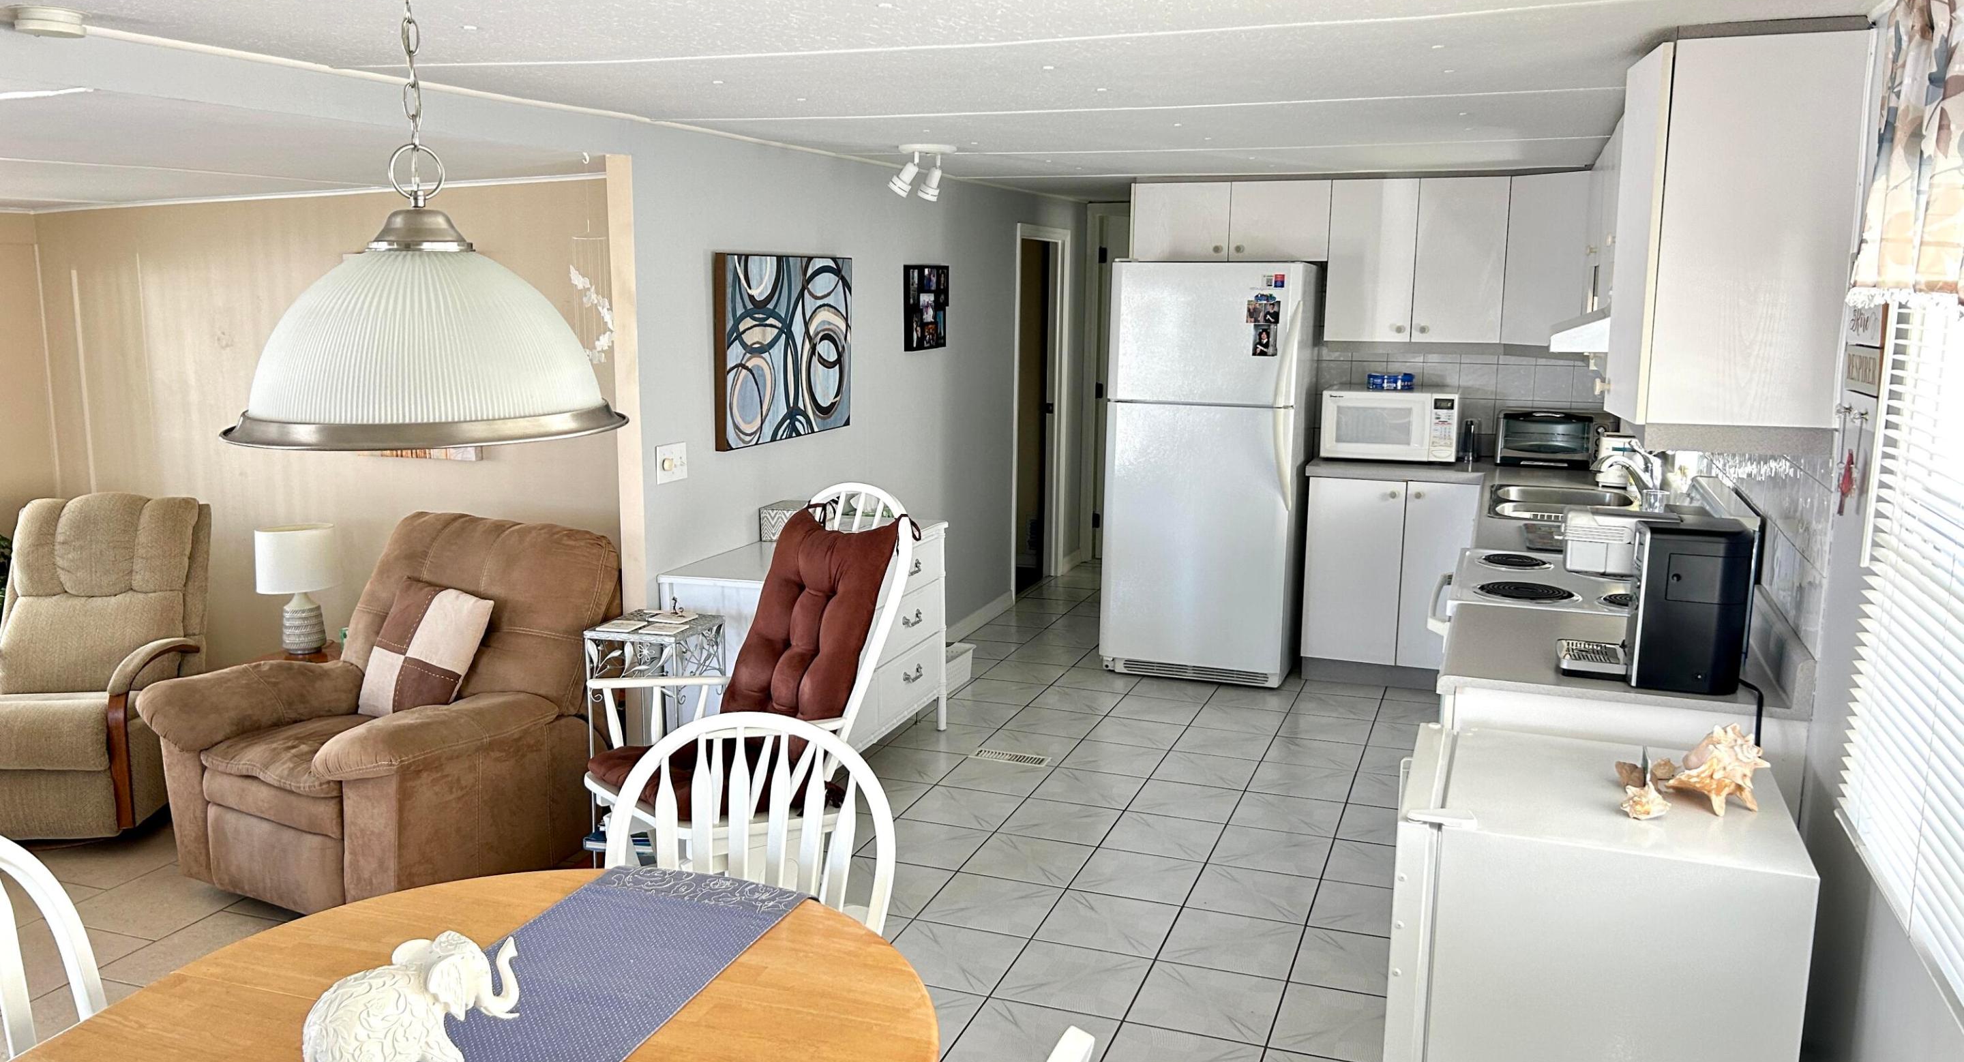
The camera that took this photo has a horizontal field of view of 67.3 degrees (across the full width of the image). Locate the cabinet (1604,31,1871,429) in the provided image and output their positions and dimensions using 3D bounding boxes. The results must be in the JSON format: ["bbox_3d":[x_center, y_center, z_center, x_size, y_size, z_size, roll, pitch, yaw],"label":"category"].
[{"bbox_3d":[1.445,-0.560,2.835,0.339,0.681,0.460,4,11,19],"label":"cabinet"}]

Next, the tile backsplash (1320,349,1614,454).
[{"bbox_3d":[2.142,-0.581,6.381,1.365,0.457,0.020,4,11,20],"label":"tile backsplash"}]

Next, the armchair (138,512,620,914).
[{"bbox_3d":[-1.667,0.504,4.242,1.000,0.960,0.970,6,11,28],"label":"armchair"}]

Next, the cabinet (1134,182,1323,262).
[{"bbox_3d":[1.111,-1.345,6.446,0.846,0.329,0.336,4,11,20],"label":"cabinet"}]

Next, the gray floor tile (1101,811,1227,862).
[{"bbox_3d":[0.567,0.949,4.567,0.329,0.010,0.329,4,11,19],"label":"gray floor tile"}]

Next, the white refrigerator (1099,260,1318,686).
[{"bbox_3d":[1.014,-0.286,6.491,0.793,1.770,0.747,4,11,19],"label":"white refrigerator"}]

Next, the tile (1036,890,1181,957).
[{"bbox_3d":[0.341,1.051,3.931,0.325,0.010,0.322,4,11,20],"label":"tile"}]

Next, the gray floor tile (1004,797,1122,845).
[{"bbox_3d":[0.254,0.921,4.645,0.325,0.010,0.322,4,11,20],"label":"gray floor tile"}]

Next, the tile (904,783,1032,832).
[{"bbox_3d":[-0.056,0.911,4.817,0.330,0.010,0.330,4,11,19],"label":"tile"}]

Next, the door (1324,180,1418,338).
[{"bbox_3d":[1.631,-1.128,6.168,0.347,0.664,0.020,4,11,19],"label":"door"}]

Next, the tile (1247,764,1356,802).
[{"bbox_3d":[1.103,0.867,5.074,0.329,0.010,0.329,4,11,19],"label":"tile"}]

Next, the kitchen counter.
[{"bbox_3d":[1.327,0.276,3.140,0.648,0.040,0.750,4,11,19],"label":"kitchen counter"}]

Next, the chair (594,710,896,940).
[{"bbox_3d":[-0.387,0.839,2.297,0.490,0.980,0.520,1,10,5],"label":"chair"}]

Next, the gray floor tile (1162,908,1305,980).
[{"bbox_3d":[0.658,1.086,3.868,0.330,0.010,0.330,4,11,19],"label":"gray floor tile"}]

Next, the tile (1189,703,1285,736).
[{"bbox_3d":[1.013,0.739,5.800,0.329,0.010,0.329,4,11,19],"label":"tile"}]

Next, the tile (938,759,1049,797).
[{"bbox_3d":[0.055,0.844,5.056,0.325,0.010,0.322,4,11,20],"label":"tile"}]

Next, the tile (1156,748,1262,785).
[{"bbox_3d":[0.790,0.844,5.183,0.329,0.010,0.329,4,11,19],"label":"tile"}]

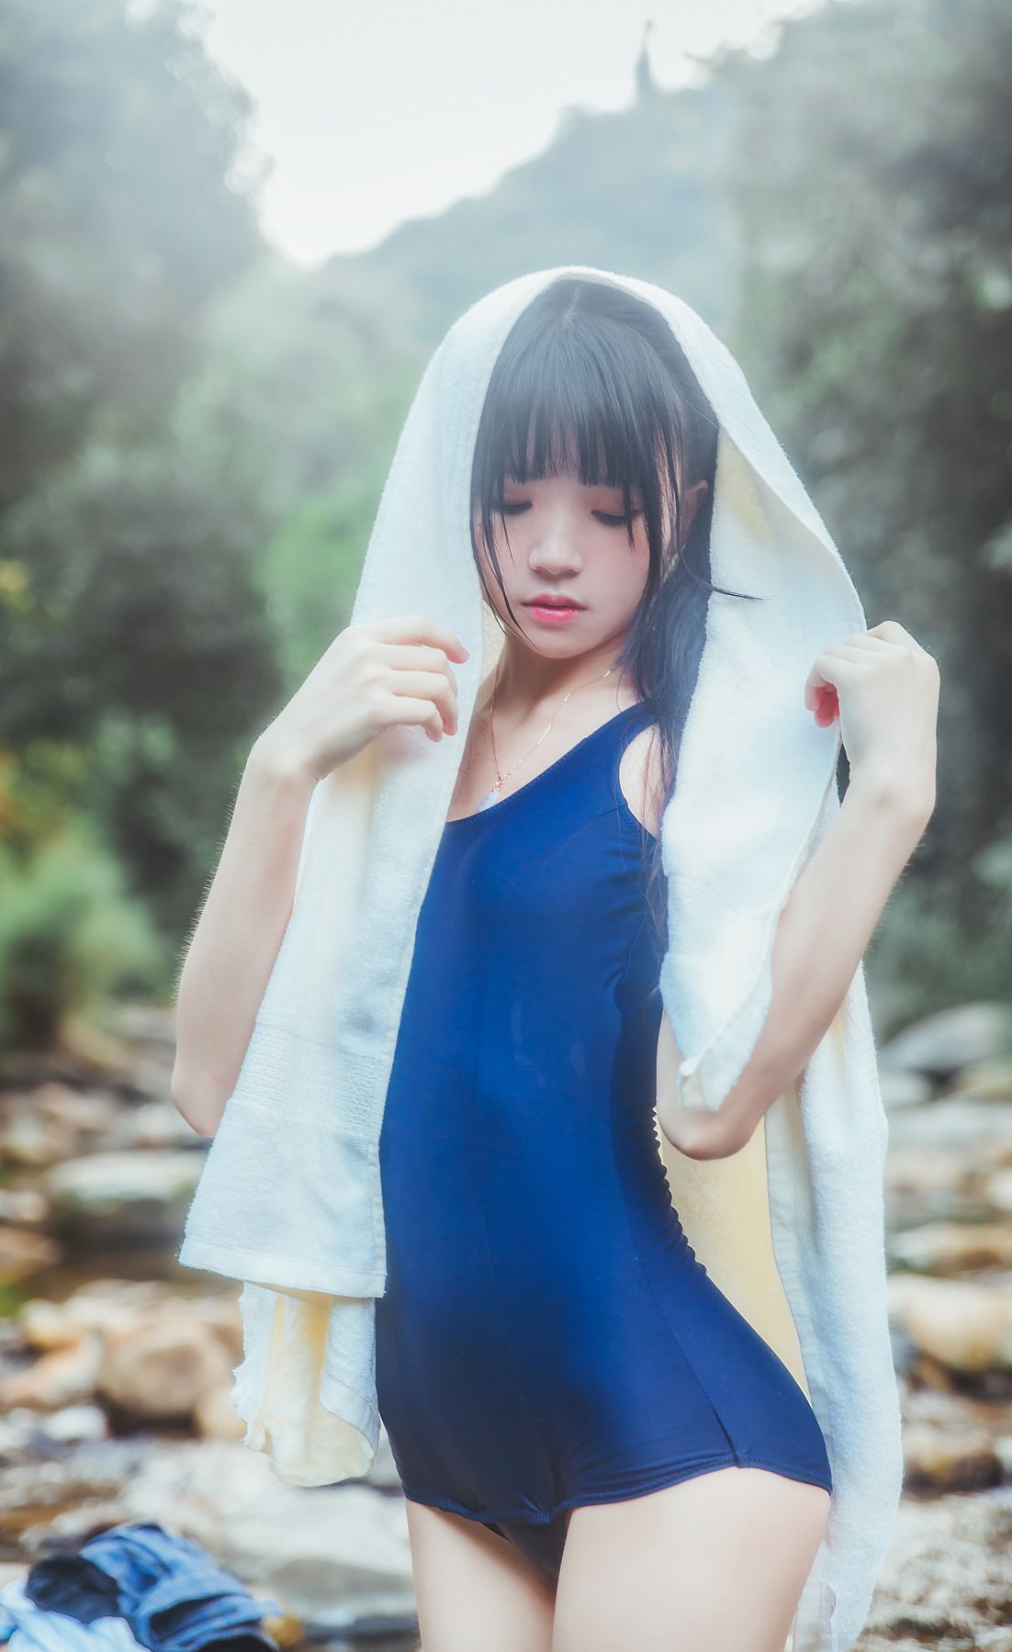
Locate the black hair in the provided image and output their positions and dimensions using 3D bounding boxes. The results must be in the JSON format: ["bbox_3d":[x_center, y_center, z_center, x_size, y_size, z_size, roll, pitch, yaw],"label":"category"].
[{"bbox_3d":[0.064,-0.140,2.080,0.200,0.430,0.230,1,2,23],"label":"black hair"}]

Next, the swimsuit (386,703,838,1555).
[{"bbox_3d":[0.063,0.202,2.070,0.310,0.565,0.240,2,3,37],"label":"swimsuit"}]

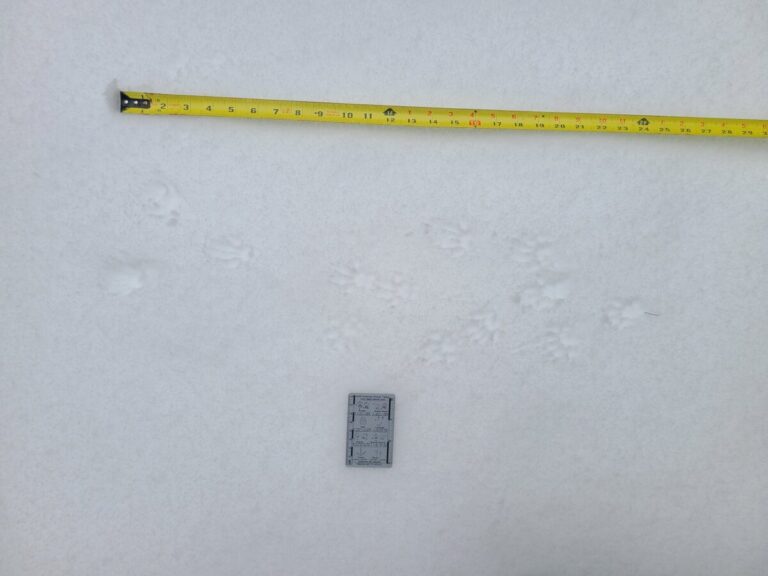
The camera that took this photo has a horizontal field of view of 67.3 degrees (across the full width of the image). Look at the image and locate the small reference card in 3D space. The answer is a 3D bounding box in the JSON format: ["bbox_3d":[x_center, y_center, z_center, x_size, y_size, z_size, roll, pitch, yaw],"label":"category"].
[{"bbox_3d":[-0.016,0.164,0.666,0.054,0.001,0.086,2,89,-3],"label":"small reference card"}]

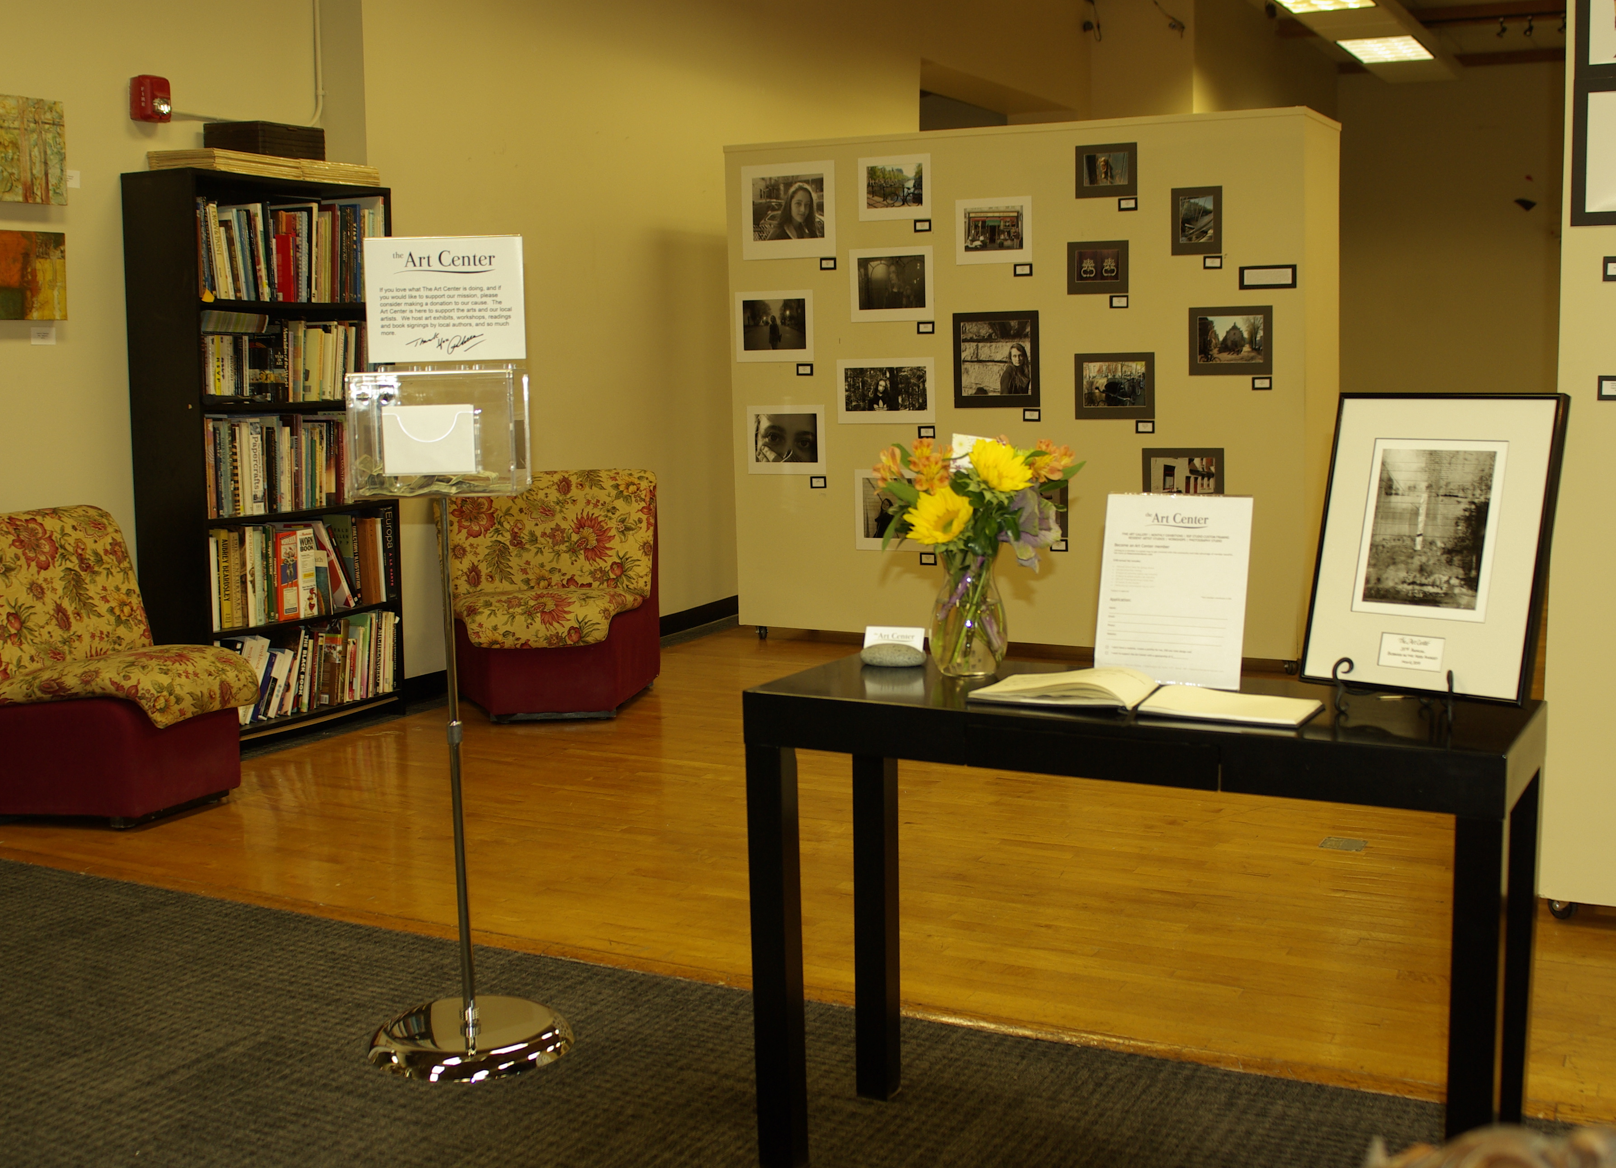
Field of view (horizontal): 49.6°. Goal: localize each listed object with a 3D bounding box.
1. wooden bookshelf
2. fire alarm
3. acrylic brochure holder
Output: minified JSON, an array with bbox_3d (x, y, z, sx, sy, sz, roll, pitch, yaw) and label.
[{"bbox_3d":[-1.803,-0.408,5.902,0.318,1.850,0.860,3,8,28],"label":"wooden bookshelf"},{"bbox_3d":[-2.061,-1.522,5.480,0.055,0.132,0.116,3,8,28],"label":"fire alarm"},{"bbox_3d":[-0.624,0.232,3.097,0.365,1.222,0.340,-1,7,-3],"label":"acrylic brochure holder"}]

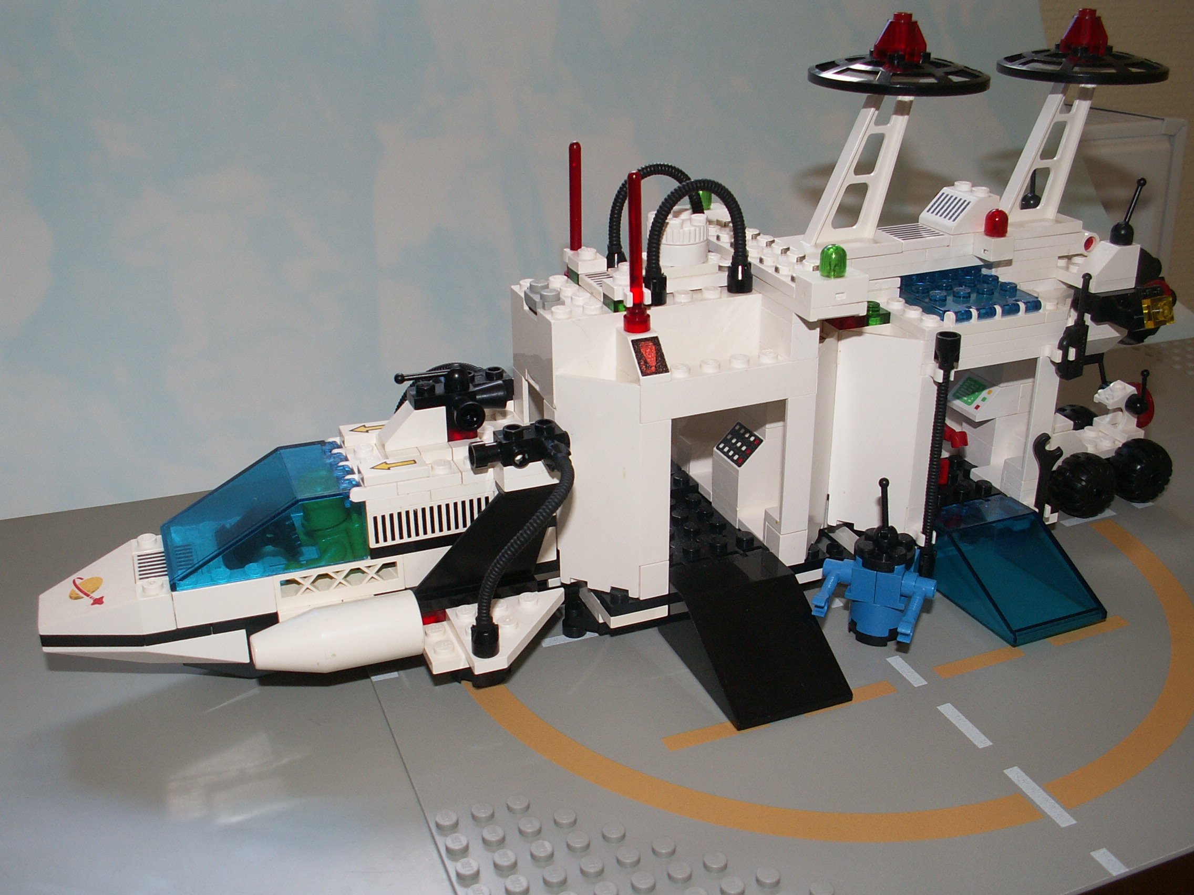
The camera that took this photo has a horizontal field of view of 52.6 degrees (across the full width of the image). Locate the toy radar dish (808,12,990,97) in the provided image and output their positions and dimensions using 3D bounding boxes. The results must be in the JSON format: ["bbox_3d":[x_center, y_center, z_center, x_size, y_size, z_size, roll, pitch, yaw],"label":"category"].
[{"bbox_3d":[0.079,-0.103,0.312,0.048,0.019,0.048,0,24,0],"label":"toy radar dish"}]

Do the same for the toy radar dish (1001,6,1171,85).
[{"bbox_3d":[0.136,-0.114,0.338,0.048,0.019,0.048,0,24,0],"label":"toy radar dish"}]

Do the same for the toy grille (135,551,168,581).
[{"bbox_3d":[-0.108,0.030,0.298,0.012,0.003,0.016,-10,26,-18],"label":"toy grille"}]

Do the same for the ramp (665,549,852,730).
[{"bbox_3d":[0.040,0.047,0.308,0.032,0.019,0.048,-10,26,-18],"label":"ramp"}]

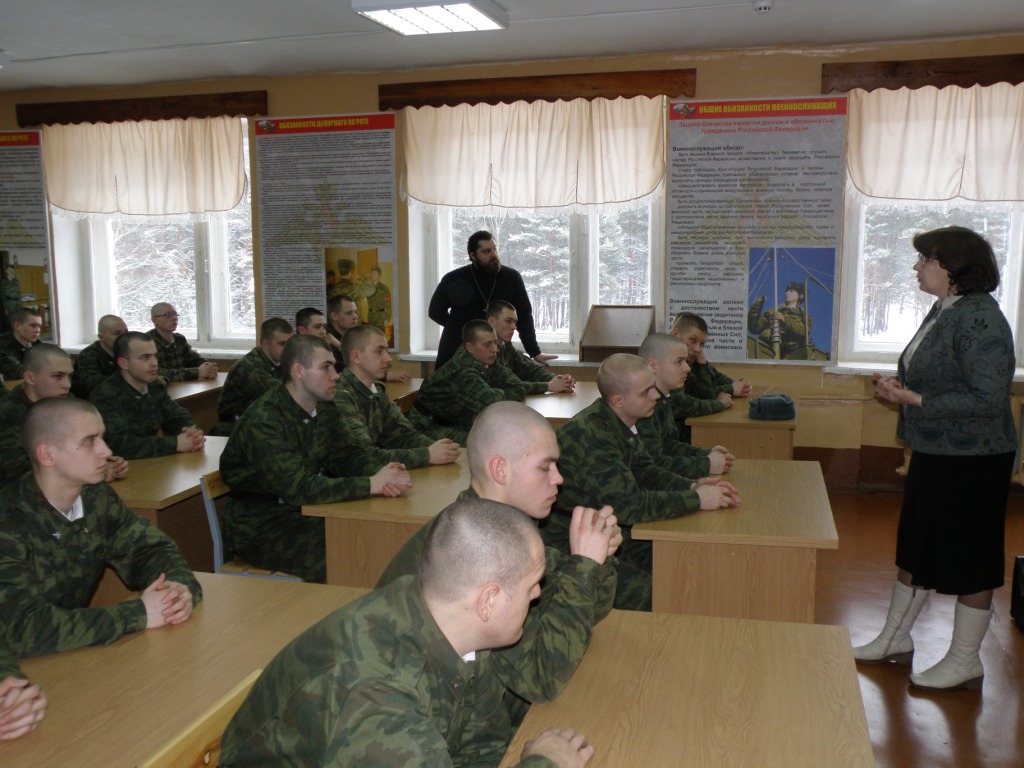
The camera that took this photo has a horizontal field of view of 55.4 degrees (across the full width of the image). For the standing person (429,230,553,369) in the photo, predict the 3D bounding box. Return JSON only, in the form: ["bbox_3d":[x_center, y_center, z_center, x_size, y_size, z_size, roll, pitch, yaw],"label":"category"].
[{"bbox_3d":[-0.144,-0.159,6.389,0.780,1.680,0.480,-3,9,-18],"label":"standing person"}]

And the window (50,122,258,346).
[{"bbox_3d":[-2.815,-1.209,7.671,1.760,1.750,0.200,2,9,17],"label":"window"}]

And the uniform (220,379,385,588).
[{"bbox_3d":[-0.785,0.496,3.622,0.660,0.960,0.500,2,9,14],"label":"uniform"}]

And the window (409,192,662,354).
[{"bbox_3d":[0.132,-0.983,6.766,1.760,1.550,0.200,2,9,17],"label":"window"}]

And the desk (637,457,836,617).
[{"bbox_3d":[0.837,0.763,3.661,0.640,0.750,1.130,2,9,14],"label":"desk"}]

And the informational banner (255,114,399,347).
[{"bbox_3d":[-1.350,-1.079,7.066,1.090,1.681,0.030,2,9,14],"label":"informational banner"}]

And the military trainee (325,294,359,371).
[{"bbox_3d":[-0.943,0.088,6.093,0.680,1.290,0.520,2,9,14],"label":"military trainee"}]

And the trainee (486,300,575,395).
[{"bbox_3d":[-0.005,0.134,6.107,0.780,1.300,0.500,3,9,20],"label":"trainee"}]

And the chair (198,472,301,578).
[{"bbox_3d":[-0.849,0.705,3.680,0.460,0.810,0.400,2,9,14],"label":"chair"}]

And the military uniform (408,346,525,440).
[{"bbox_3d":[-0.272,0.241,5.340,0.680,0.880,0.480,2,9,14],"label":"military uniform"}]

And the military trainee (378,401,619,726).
[{"bbox_3d":[-0.009,0.688,2.222,0.720,1.320,0.520,2,9,14],"label":"military trainee"}]

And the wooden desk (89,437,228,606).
[{"bbox_3d":[-1.342,0.690,3.950,0.570,0.760,1.050,2,9,14],"label":"wooden desk"}]

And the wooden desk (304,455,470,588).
[{"bbox_3d":[-0.275,0.723,3.741,0.605,0.750,1.050,2,9,14],"label":"wooden desk"}]

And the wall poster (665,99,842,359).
[{"bbox_3d":[1.559,-0.974,6.317,1.100,1.690,0.030,2,9,14],"label":"wall poster"}]

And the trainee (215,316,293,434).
[{"bbox_3d":[-1.319,0.220,5.449,0.700,1.230,0.520,2,9,14],"label":"trainee"}]

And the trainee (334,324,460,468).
[{"bbox_3d":[-0.575,0.402,4.208,0.780,1.310,0.500,3,9,20],"label":"trainee"}]

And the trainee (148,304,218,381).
[{"bbox_3d":[-2.147,0.092,6.272,0.680,1.250,0.520,4,10,26],"label":"trainee"}]

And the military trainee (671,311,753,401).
[{"bbox_3d":[1.026,0.196,5.661,0.730,1.220,0.500,2,9,14],"label":"military trainee"}]

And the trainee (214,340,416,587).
[{"bbox_3d":[-0.756,0.478,3.692,0.800,1.320,0.520,3,9,19],"label":"trainee"}]

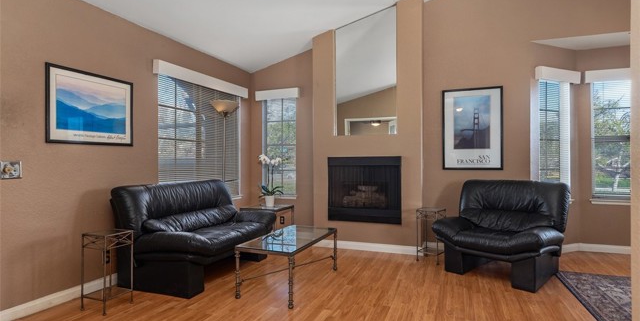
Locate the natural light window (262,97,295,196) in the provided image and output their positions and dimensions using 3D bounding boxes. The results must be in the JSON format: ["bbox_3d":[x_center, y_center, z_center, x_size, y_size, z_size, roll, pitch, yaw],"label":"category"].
[{"bbox_3d":[-0.581,-0.181,5.114,0.560,1.394,0.090,0,0,22],"label":"natural light window"}]

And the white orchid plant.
[{"bbox_3d":[-0.684,0.208,4.854,0.291,0.594,0.246,0,0,22],"label":"white orchid plant"}]

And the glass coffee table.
[{"bbox_3d":[-0.251,0.909,3.255,0.532,0.428,1.042,0,0,22],"label":"glass coffee table"}]

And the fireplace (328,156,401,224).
[{"bbox_3d":[0.587,0.364,4.498,0.925,0.809,0.291,0,0,22],"label":"fireplace"}]

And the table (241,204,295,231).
[{"bbox_3d":[-0.685,0.874,4.717,0.532,0.504,0.504,0,0,22],"label":"table"}]

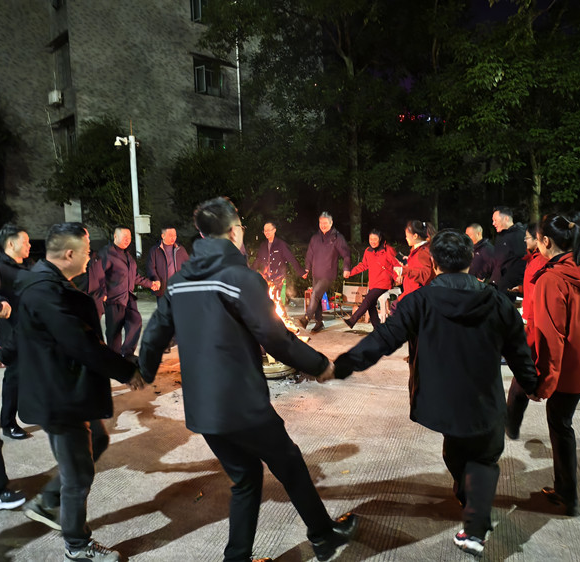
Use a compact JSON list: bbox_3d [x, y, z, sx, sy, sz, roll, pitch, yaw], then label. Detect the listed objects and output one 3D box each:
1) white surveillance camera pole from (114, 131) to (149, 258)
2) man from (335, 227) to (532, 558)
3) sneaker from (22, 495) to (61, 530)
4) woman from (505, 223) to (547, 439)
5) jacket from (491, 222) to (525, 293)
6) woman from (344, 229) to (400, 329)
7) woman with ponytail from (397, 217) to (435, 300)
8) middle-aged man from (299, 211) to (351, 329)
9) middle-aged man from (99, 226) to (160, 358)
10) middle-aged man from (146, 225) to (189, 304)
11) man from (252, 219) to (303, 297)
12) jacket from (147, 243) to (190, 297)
[{"bbox_3d":[-4.042,-1.797,12.911,0.820,4.200,0.320,-2,6,0],"label":"white surveillance camera pole"},{"bbox_3d":[0.727,0.522,2.560,1.030,1.620,0.550,-2,6,-4],"label":"man"},{"bbox_3d":[-1.283,1.262,2.680,0.280,0.115,0.105,26,3,-7],"label":"sneaker"},{"bbox_3d":[1.803,0.337,3.600,0.430,1.570,0.480,1,7,28],"label":"woman"},{"bbox_3d":[2.127,-0.165,4.850,0.380,0.750,0.550,0,6,19],"label":"jacket"},{"bbox_3d":[1.225,0.030,7.400,0.750,1.570,0.600,2,7,34],"label":"woman"},{"bbox_3d":[1.472,0.138,5.750,0.500,1.670,0.520,-2,6,0],"label":"woman with ponytail"},{"bbox_3d":[0.509,-0.097,7.150,0.680,1.710,0.520,0,6,18],"label":"middle-aged man"},{"bbox_3d":[-2.042,0.177,6.300,0.500,1.720,0.720,2,7,35],"label":"middle-aged man"},{"bbox_3d":[-1.619,0.116,6.750,0.680,1.710,0.450,-5,7,-26],"label":"middle-aged man"},{"bbox_3d":[-0.206,-0.071,7.600,0.800,1.680,0.450,-1,6,9],"label":"man"},{"bbox_3d":[-1.634,-0.177,6.700,0.620,0.700,0.360,-5,6,-25],"label":"jacket"}]

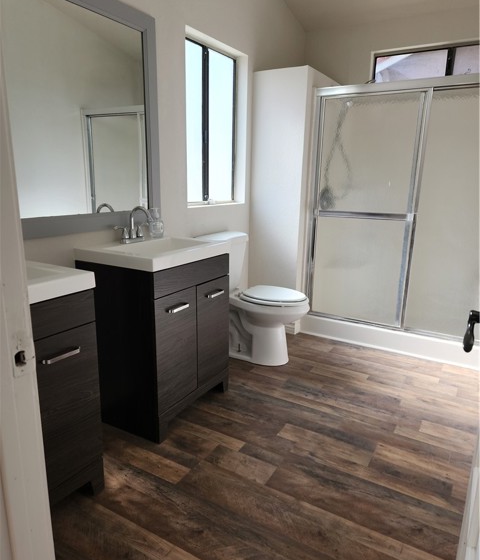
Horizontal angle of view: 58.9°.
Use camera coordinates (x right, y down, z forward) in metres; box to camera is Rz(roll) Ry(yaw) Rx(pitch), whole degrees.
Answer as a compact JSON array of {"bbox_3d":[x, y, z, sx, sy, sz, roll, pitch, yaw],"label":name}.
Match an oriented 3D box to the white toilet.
[{"bbox_3d":[0.143,0.123,2.898,0.723,0.814,0.458,8,15,29],"label":"white toilet"}]

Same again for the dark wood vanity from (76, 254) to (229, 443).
[{"bbox_3d":[-0.411,0.277,2.219,0.484,0.811,0.594,8,15,29],"label":"dark wood vanity"}]

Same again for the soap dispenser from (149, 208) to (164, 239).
[{"bbox_3d":[-0.462,-0.312,2.352,0.077,0.163,0.077,-11,18,-40],"label":"soap dispenser"}]

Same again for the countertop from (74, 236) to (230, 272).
[{"bbox_3d":[-0.408,-0.145,2.121,0.477,0.054,0.611,8,15,29],"label":"countertop"}]

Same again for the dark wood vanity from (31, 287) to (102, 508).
[{"bbox_3d":[-0.871,0.451,1.450,0.484,0.811,0.594,8,15,29],"label":"dark wood vanity"}]

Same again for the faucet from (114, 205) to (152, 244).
[{"bbox_3d":[-0.510,-0.281,2.164,0.168,0.187,0.234,8,15,29],"label":"faucet"}]

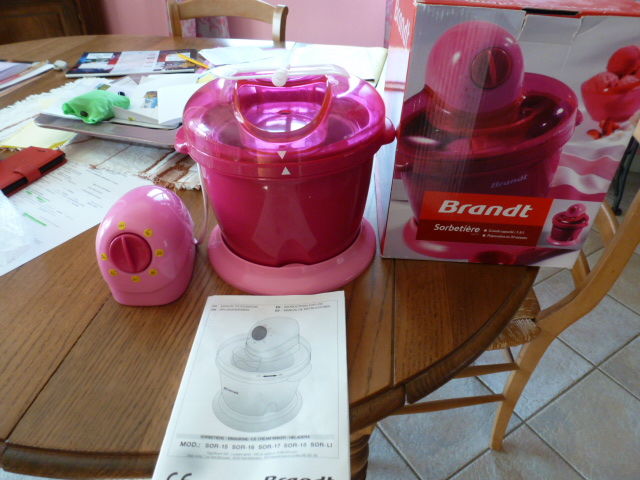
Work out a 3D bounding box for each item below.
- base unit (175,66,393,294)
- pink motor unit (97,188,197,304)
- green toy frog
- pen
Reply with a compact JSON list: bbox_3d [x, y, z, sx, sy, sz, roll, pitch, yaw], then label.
[{"bbox_3d":[-0.034,-0.071,0.500,0.224,0.197,0.212,-4,38,-5],"label":"base unit"},{"bbox_3d":[-0.191,-0.004,0.489,0.102,0.097,0.132,-2,37,-5],"label":"pink motor unit"},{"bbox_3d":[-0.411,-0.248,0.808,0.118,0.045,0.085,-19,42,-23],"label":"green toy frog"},{"bbox_3d":[-0.331,-0.466,1.154,0.009,0.009,0.168,-28,46,-31],"label":"pen"}]

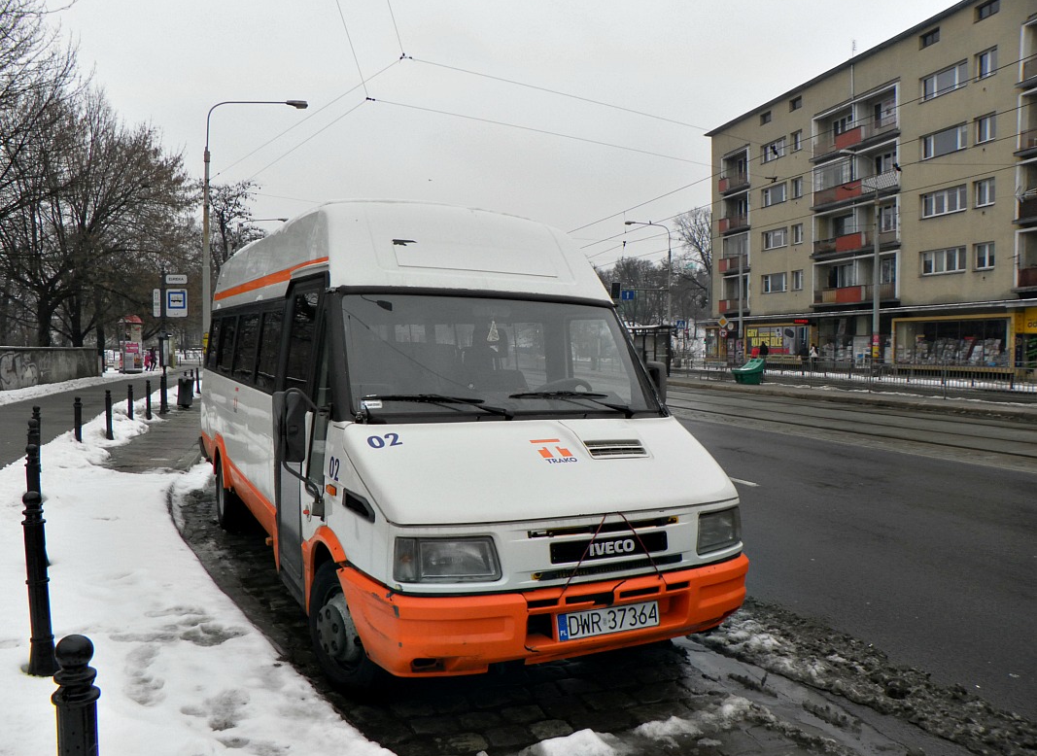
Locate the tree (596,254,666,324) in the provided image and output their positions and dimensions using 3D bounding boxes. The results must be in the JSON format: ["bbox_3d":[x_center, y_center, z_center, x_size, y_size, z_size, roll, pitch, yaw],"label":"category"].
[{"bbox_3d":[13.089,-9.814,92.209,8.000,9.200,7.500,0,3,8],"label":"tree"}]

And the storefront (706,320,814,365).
[{"bbox_3d":[15.560,-2.181,51.383,0.800,2.780,12.282,-2,3,-15],"label":"storefront"}]

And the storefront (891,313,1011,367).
[{"bbox_3d":[19.935,-1.614,35.781,0.600,2.350,6.903,-1,3,-16],"label":"storefront"}]

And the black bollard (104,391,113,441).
[{"bbox_3d":[-7.365,0.678,14.021,0.140,0.920,0.140,-2,3,-28],"label":"black bollard"}]

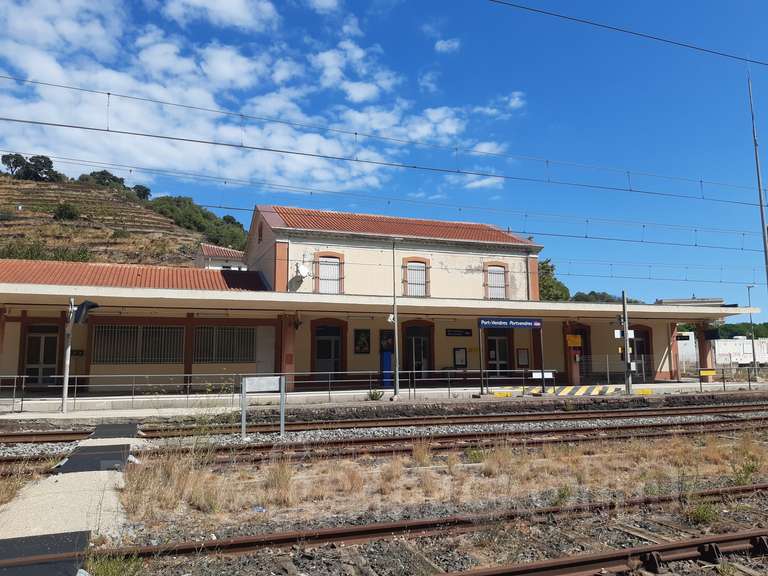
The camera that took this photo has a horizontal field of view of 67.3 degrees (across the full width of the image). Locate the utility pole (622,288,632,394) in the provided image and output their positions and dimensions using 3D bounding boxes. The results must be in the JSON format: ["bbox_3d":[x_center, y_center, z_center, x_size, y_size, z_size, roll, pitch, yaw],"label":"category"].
[{"bbox_3d":[10.307,2.291,24.456,0.170,4.360,0.170,2,-7,-19],"label":"utility pole"}]

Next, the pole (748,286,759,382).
[{"bbox_3d":[23.671,2.918,37.044,0.150,6.075,0.150,2,-7,-19],"label":"pole"}]

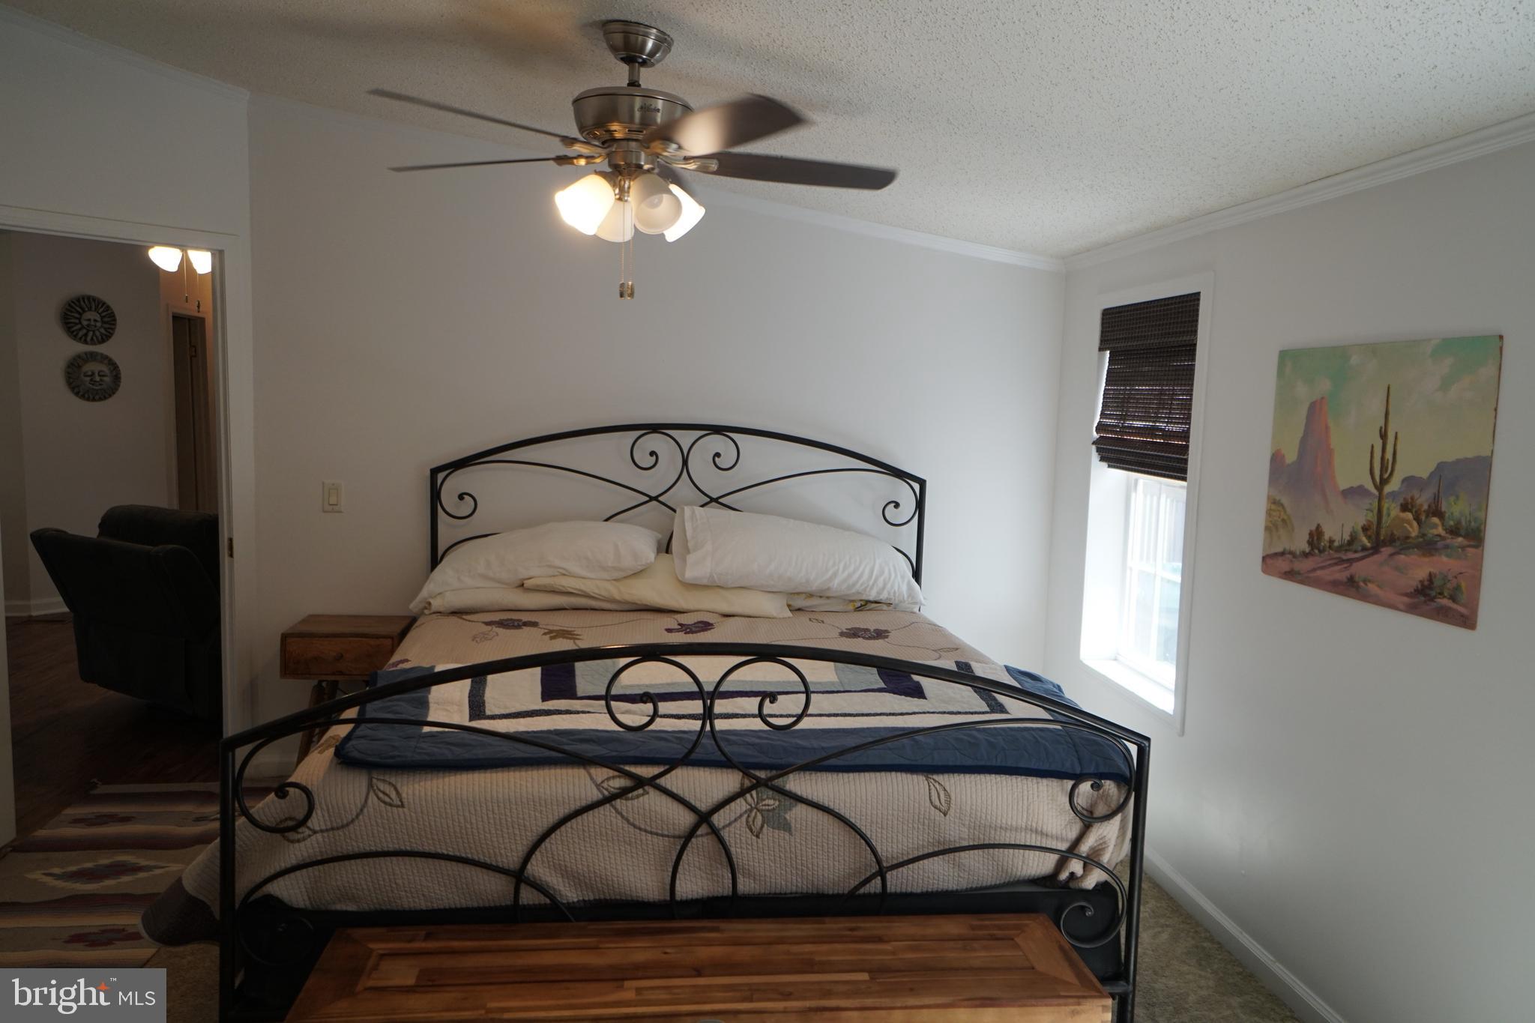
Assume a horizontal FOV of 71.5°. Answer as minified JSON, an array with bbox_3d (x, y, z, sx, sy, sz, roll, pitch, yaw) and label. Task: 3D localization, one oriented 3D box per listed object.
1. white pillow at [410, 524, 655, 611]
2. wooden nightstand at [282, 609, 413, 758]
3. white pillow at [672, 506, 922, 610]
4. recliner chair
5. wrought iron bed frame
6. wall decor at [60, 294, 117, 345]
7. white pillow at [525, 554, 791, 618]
[{"bbox_3d":[-0.852,0.183,4.019,0.910,0.190,0.460,-7,19,-5],"label":"white pillow"},{"bbox_3d":[-1.606,0.764,4.135,0.410,0.654,0.350,1,5,-6],"label":"wooden nightstand"},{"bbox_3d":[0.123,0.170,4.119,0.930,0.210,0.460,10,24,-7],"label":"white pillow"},{"bbox_3d":[-2.780,0.480,5.161,0.910,0.960,0.950,5,7,33],"label":"recliner chair"},{"bbox_3d":[-0.243,0.473,3.335,2.020,1.471,2.123,1,5,-6],"label":"wrought iron bed frame"},{"bbox_3d":[-4.583,-1.301,7.218,0.040,0.335,0.335,6,7,39],"label":"wall decor"},{"bbox_3d":[-0.396,0.264,4.065,0.920,0.150,0.460,6,10,-7],"label":"white pillow"}]

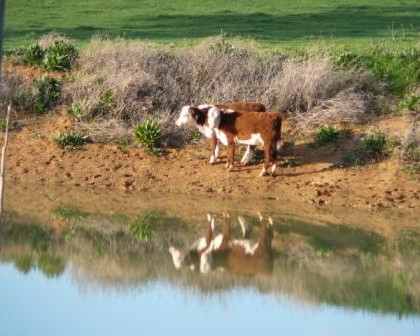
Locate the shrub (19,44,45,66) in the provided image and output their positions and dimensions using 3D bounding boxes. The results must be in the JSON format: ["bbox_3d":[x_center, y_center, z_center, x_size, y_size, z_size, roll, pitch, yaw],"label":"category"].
[{"bbox_3d":[-3.299,-2.091,84.200,0.450,0.380,0.430,3,3,0],"label":"shrub"}]

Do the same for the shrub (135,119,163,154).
[{"bbox_3d":[-1.062,-0.542,78.500,0.470,0.580,0.470,3,3,0],"label":"shrub"}]

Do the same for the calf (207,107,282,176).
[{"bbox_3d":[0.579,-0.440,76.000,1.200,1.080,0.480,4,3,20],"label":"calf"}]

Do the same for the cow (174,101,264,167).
[{"bbox_3d":[0.181,-0.587,77.100,1.510,1.050,0.430,3,3,-2],"label":"cow"}]

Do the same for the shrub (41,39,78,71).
[{"bbox_3d":[-2.784,-2.099,84.500,0.640,0.540,0.600,3,3,0],"label":"shrub"}]

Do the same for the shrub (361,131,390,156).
[{"bbox_3d":[2.894,-0.428,79.200,0.480,0.430,0.460,3,3,0],"label":"shrub"}]

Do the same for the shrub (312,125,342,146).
[{"bbox_3d":[2.072,-0.572,79.700,0.500,0.360,0.460,3,3,0],"label":"shrub"}]

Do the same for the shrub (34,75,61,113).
[{"bbox_3d":[-2.903,-1.328,81.300,0.460,0.650,0.460,3,3,0],"label":"shrub"}]

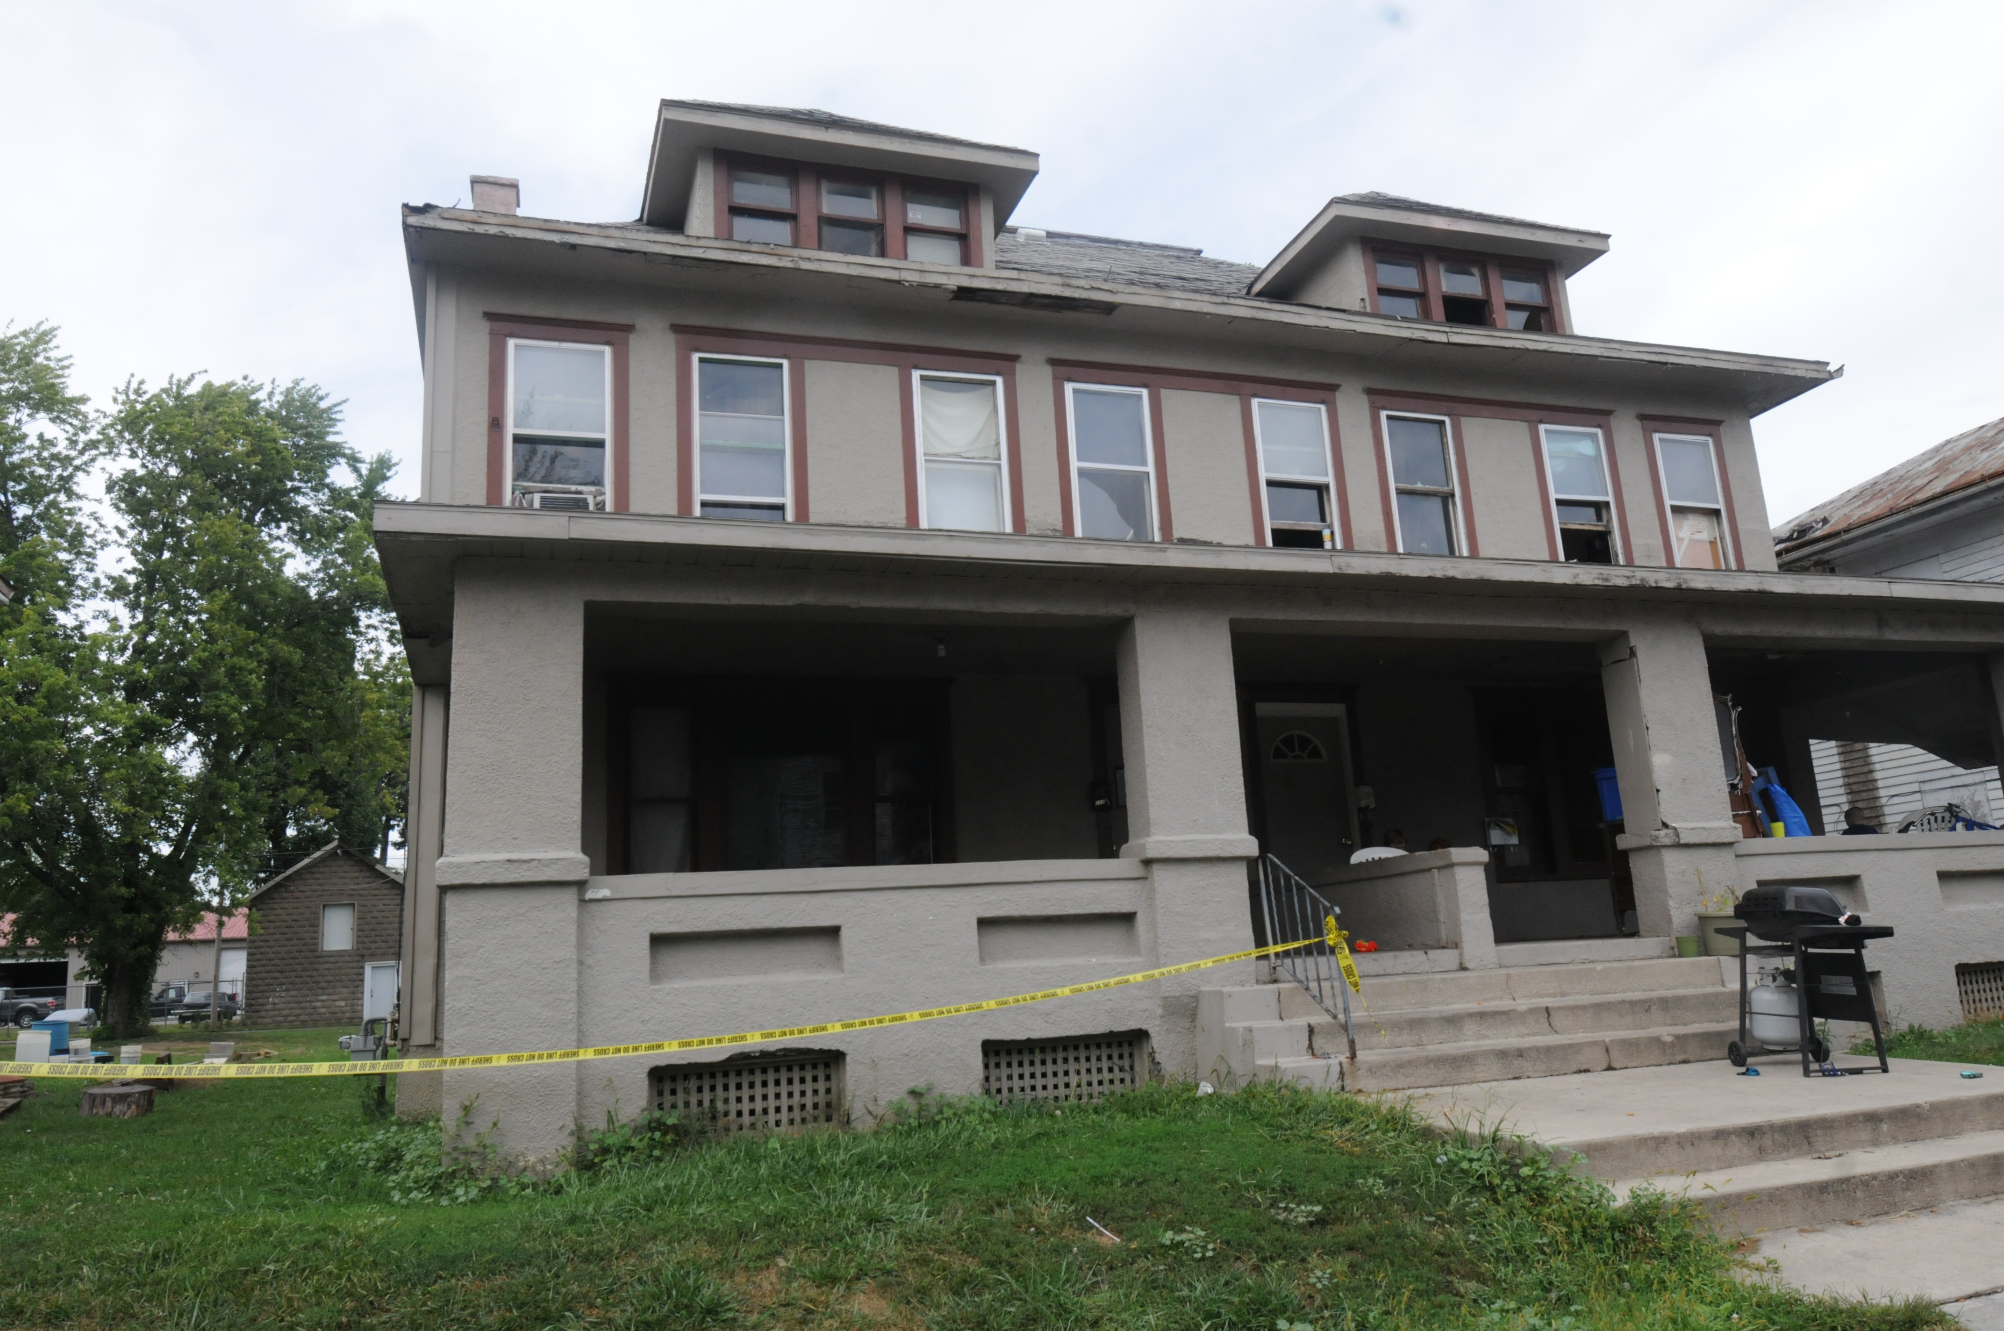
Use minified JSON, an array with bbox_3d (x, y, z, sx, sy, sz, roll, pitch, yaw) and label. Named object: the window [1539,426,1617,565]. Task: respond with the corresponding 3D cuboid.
[{"bbox_3d":[5.875,-1.696,13.513,0.775,1.520,0.120,1,-13,-18],"label":"window"}]

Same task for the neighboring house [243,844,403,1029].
[{"bbox_3d":[-25.713,10.552,52.649,5.782,6.585,6.800,1,-13,-18],"label":"neighboring house"}]

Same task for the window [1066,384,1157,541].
[{"bbox_3d":[0.990,-1.775,11.957,0.790,1.520,0.120,1,-13,-18],"label":"window"}]

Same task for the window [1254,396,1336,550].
[{"bbox_3d":[2.784,-1.746,12.528,0.764,1.520,0.120,1,-13,-18],"label":"window"}]

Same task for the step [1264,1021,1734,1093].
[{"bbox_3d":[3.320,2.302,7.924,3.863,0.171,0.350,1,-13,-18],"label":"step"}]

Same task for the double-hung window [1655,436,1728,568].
[{"bbox_3d":[7.563,-1.757,14.588,0.837,1.563,0.140,1,-13,-18],"label":"double-hung window"}]

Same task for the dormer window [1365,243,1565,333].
[{"bbox_3d":[4.990,-3.987,14.389,2.505,0.961,0.140,1,-13,-18],"label":"dormer window"}]

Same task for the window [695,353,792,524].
[{"bbox_3d":[-2.118,-1.826,10.968,0.772,1.520,0.120,1,-13,-18],"label":"window"}]

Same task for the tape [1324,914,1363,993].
[{"bbox_3d":[1.911,1.610,7.440,0.212,0.440,0.120,1,-13,-18],"label":"tape"}]

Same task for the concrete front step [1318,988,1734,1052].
[{"bbox_3d":[3.179,2.106,7.912,3.246,0.183,0.311,1,-13,-18],"label":"concrete front step"}]

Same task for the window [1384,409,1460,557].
[{"bbox_3d":[4.266,-1.800,13.491,0.826,1.563,0.140,1,-13,-18],"label":"window"}]

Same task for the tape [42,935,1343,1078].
[{"bbox_3d":[-1.454,1.767,6.837,6.639,0.409,0.100,-1,-12,-11],"label":"tape"}]

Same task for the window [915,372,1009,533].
[{"bbox_3d":[-0.350,-1.860,11.955,0.858,1.563,0.140,1,-13,-18],"label":"window"}]

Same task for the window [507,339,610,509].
[{"bbox_3d":[-3.603,-1.902,10.873,0.822,1.563,0.140,1,-13,-18],"label":"window"}]

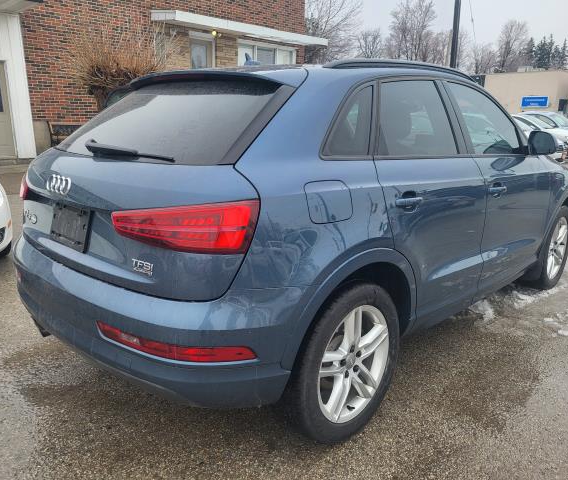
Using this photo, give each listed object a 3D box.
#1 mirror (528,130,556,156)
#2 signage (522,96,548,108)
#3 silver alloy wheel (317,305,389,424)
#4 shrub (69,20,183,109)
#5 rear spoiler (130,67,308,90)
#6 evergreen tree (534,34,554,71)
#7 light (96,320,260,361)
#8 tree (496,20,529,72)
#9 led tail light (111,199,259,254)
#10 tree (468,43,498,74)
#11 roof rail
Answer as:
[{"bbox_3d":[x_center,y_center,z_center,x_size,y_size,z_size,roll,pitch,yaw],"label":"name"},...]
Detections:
[{"bbox_3d":[1.574,-0.588,2.928,0.170,0.150,0.115,13,19,43],"label":"mirror"},{"bbox_3d":[17.718,-9.704,34.000,1.800,0.800,0.120,9,16,31],"label":"signage"},{"bbox_3d":[0.235,0.485,1.980,0.180,0.480,0.480,13,19,43],"label":"silver alloy wheel"},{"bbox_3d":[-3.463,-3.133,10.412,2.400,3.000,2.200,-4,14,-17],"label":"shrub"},{"bbox_3d":[-0.445,-0.711,2.161,1.220,0.125,0.290,13,19,43],"label":"rear spoiler"},{"bbox_3d":[40.637,-25.145,76.703,3.800,14.200,3.800,7,15,26],"label":"evergreen tree"},{"bbox_3d":[-0.387,0.349,1.634,0.590,0.085,0.140,6,15,22],"label":"light"},{"bbox_3d":[33.412,-24.516,71.833,5.000,15.300,5.000,6,15,23],"label":"tree"},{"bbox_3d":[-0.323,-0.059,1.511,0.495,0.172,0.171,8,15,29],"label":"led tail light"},{"bbox_3d":[24.367,-18.762,59.208,4.200,10.400,4.200,5,15,21],"label":"tree"},{"bbox_3d":[0.662,-0.843,2.407,0.070,0.090,1.450,13,19,43],"label":"roof rail"}]

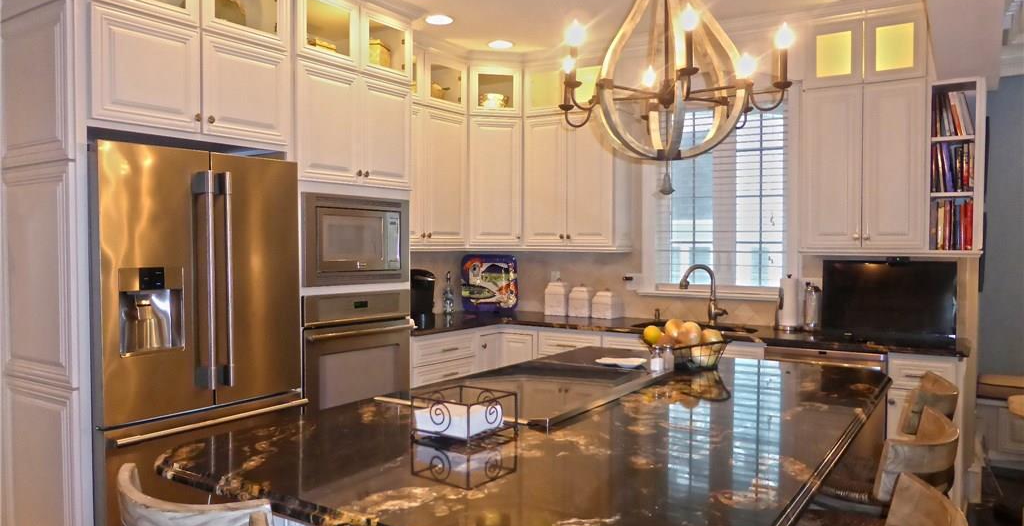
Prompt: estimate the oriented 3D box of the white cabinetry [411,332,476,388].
[{"bbox_3d":[-0.675,0.860,4.651,0.605,0.865,0.655,1,2,34],"label":"white cabinetry"}]

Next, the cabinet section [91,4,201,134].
[{"bbox_3d":[-1.630,-0.749,2.920,0.500,0.423,0.432,0,1,33],"label":"cabinet section"}]

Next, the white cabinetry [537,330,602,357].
[{"bbox_3d":[0.541,0.861,4.898,0.490,0.850,0.610,1,2,34],"label":"white cabinetry"}]

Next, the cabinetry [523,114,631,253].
[{"bbox_3d":[0.487,-0.570,5.096,0.742,0.960,0.340,1,2,34],"label":"cabinetry"}]

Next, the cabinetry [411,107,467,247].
[{"bbox_3d":[-0.715,-0.564,4.765,0.345,0.955,0.900,1,2,34],"label":"cabinetry"}]

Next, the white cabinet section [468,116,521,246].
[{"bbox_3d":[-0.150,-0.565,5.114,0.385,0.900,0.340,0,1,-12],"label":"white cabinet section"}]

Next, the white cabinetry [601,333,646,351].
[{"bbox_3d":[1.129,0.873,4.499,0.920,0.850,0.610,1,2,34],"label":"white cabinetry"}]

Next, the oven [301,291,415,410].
[{"bbox_3d":[-1.019,0.512,3.903,0.600,0.720,0.765,2,2,34],"label":"oven"}]

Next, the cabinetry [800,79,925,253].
[{"bbox_3d":[2.036,-0.531,4.093,0.623,0.930,0.340,1,2,34],"label":"cabinetry"}]

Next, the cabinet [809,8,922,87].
[{"bbox_3d":[2.037,-1.195,4.074,0.623,0.400,0.340,1,2,34],"label":"cabinet"}]

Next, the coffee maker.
[{"bbox_3d":[-0.703,0.212,4.469,0.330,0.336,0.250,2,2,34],"label":"coffee maker"}]

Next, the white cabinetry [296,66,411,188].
[{"bbox_3d":[-1.053,-0.708,3.920,0.590,0.588,0.810,1,2,34],"label":"white cabinetry"}]

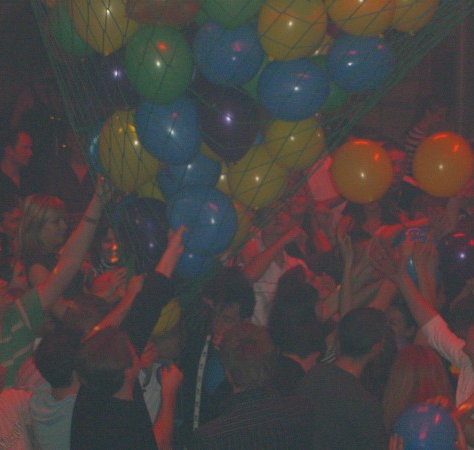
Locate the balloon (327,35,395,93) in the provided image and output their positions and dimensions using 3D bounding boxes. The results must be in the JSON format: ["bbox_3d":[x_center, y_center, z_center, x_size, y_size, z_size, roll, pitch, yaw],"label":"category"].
[{"bbox_3d":[0.510,-0.666,8.100,0.279,0.254,0.279,0,10,0],"label":"balloon"}]

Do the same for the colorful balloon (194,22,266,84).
[{"bbox_3d":[-0.031,-0.707,8.100,0.291,0.279,0.291,0,10,0],"label":"colorful balloon"}]

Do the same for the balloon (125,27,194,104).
[{"bbox_3d":[-0.282,-0.581,7.200,0.248,0.281,0.248,0,8,0],"label":"balloon"}]

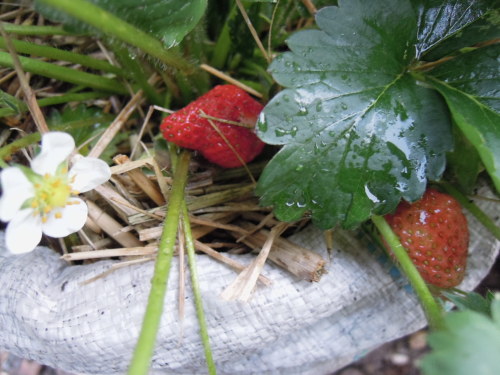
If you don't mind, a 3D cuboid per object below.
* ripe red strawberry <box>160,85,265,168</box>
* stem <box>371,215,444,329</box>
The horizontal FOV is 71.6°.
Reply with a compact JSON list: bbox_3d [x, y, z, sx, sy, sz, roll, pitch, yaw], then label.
[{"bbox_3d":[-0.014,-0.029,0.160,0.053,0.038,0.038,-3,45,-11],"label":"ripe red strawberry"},{"bbox_3d":[0.056,0.029,0.128,0.005,0.005,0.045,-23,64,0],"label":"stem"}]

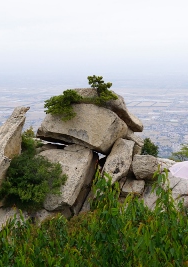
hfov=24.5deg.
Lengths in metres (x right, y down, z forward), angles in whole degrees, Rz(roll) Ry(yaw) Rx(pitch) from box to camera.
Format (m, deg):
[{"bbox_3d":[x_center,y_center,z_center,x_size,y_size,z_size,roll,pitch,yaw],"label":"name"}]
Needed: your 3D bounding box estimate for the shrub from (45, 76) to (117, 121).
[{"bbox_3d":[-0.337,-0.945,11.700,1.980,1.150,1.050,0,9,0],"label":"shrub"}]

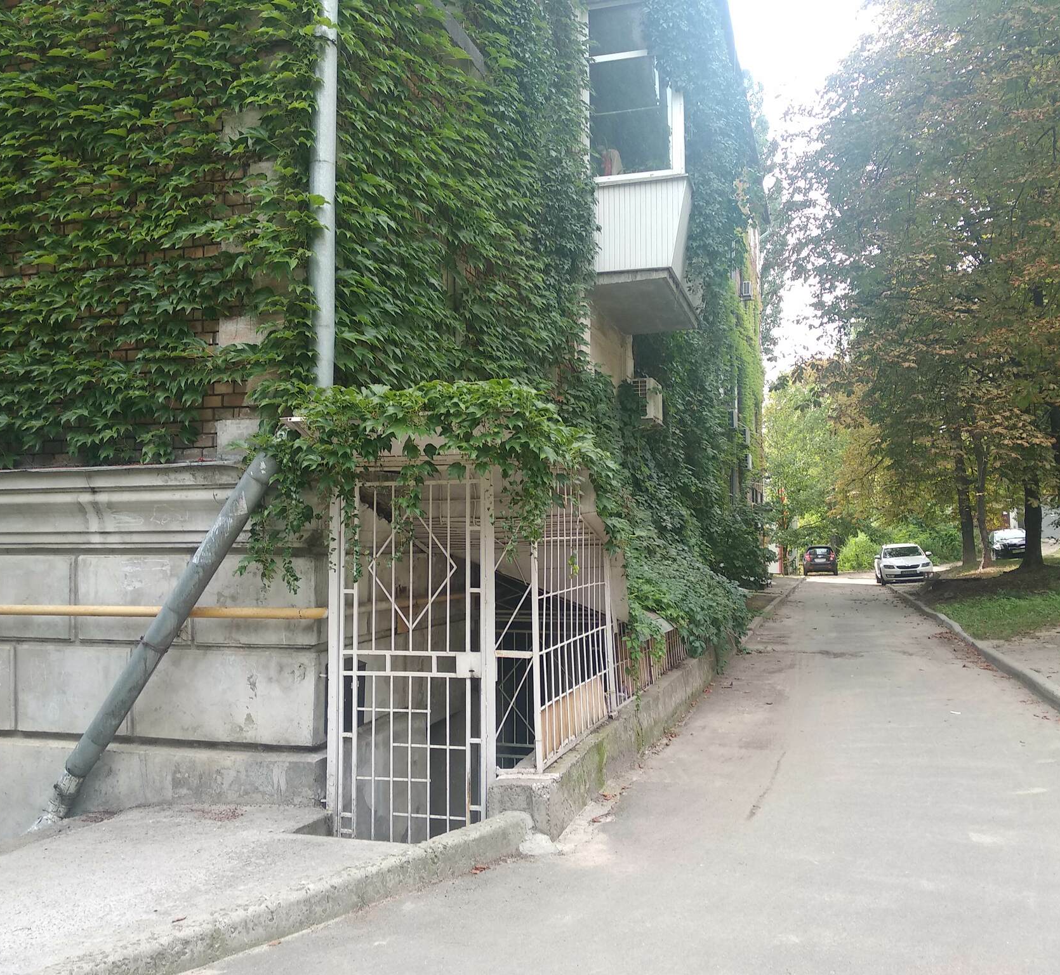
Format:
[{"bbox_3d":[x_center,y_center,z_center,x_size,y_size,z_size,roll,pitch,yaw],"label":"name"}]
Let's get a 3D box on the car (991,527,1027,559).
[{"bbox_3d":[23.047,2.722,46.744,1.790,1.470,4.400,-6,-5,16],"label":"car"}]

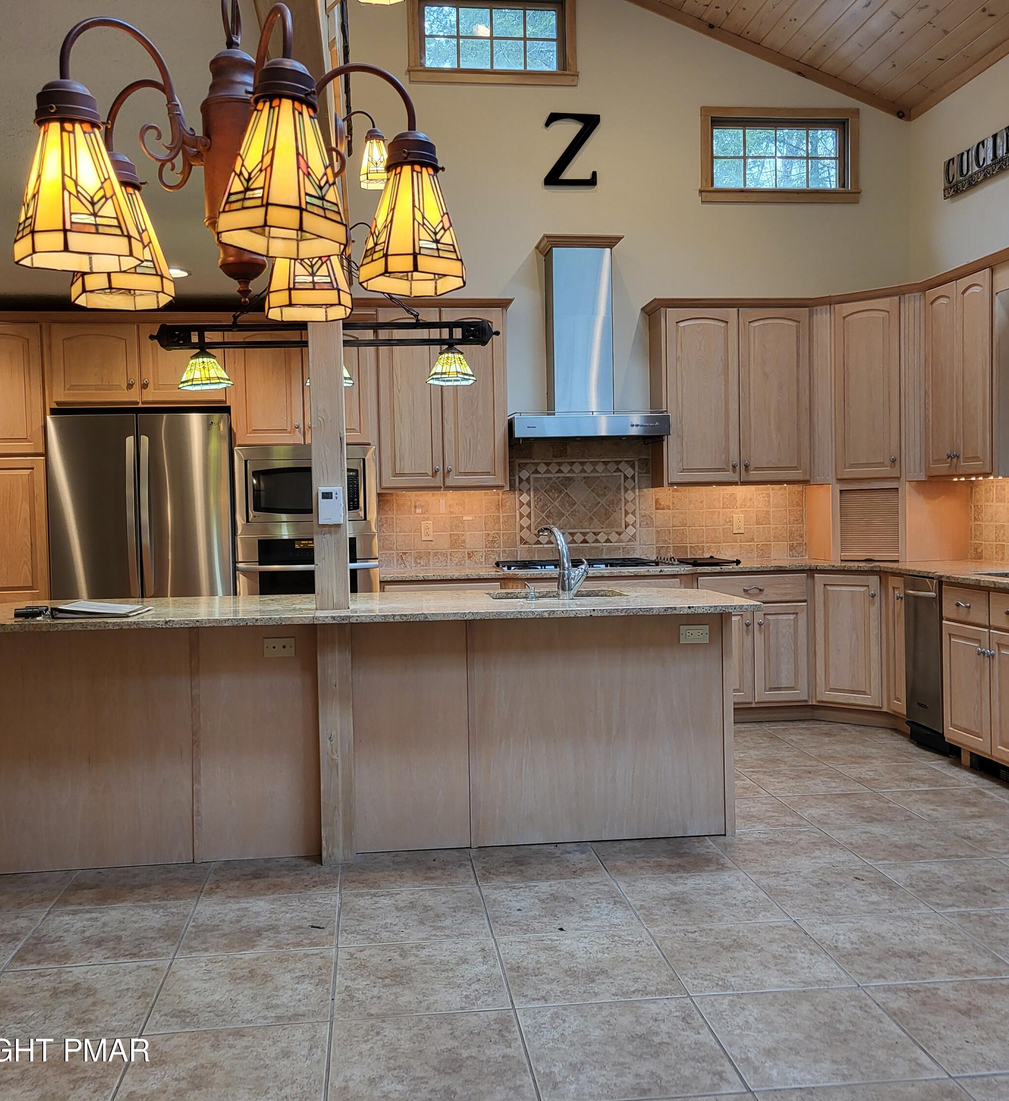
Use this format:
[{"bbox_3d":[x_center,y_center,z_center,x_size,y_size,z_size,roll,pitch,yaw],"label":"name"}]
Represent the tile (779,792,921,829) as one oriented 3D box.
[{"bbox_3d":[1.420,1.068,4.529,0.453,0.010,0.453,-1,2,-7],"label":"tile"}]

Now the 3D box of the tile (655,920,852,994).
[{"bbox_3d":[0.680,1.141,3.087,0.457,0.010,0.457,-1,2,-7],"label":"tile"}]

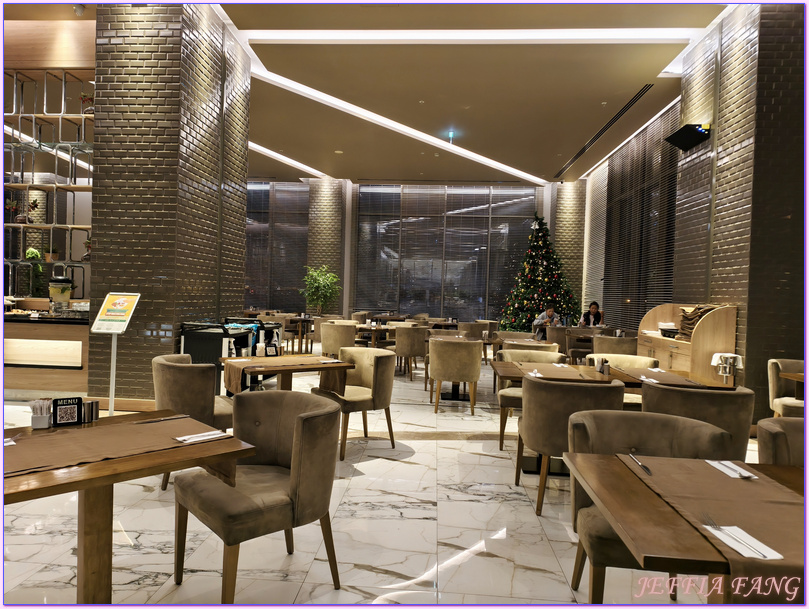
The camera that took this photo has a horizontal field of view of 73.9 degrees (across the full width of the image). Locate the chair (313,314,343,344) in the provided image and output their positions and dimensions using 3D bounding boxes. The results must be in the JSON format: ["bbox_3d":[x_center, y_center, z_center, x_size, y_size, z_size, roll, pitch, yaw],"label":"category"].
[{"bbox_3d":[-1.497,0.648,10.625,0.590,0.800,0.600,1,2,-42],"label":"chair"}]

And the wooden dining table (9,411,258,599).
[{"bbox_3d":[-1.061,0.849,1.859,0.770,0.750,0.755,1,1,-44],"label":"wooden dining table"}]

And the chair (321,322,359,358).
[{"bbox_3d":[-0.975,0.717,8.564,0.590,0.800,0.600,3,1,40],"label":"chair"}]

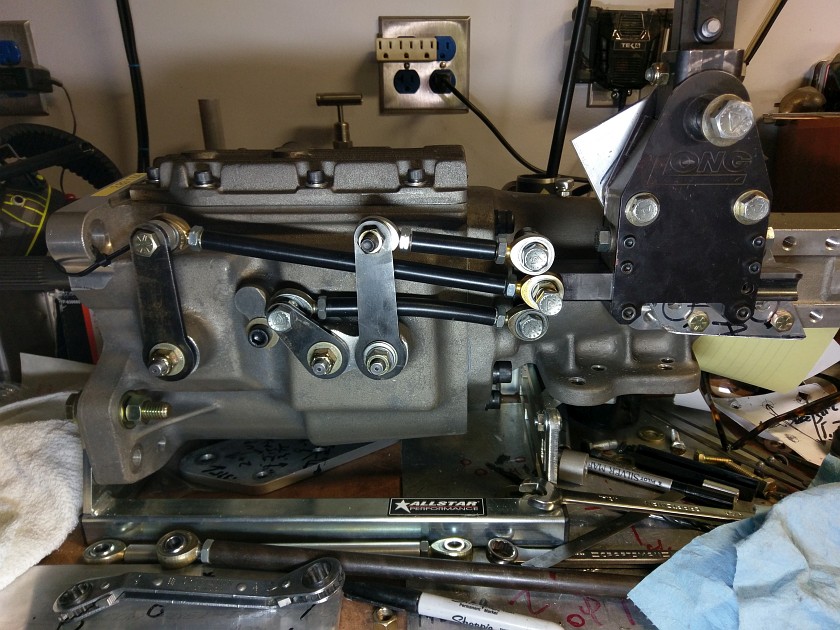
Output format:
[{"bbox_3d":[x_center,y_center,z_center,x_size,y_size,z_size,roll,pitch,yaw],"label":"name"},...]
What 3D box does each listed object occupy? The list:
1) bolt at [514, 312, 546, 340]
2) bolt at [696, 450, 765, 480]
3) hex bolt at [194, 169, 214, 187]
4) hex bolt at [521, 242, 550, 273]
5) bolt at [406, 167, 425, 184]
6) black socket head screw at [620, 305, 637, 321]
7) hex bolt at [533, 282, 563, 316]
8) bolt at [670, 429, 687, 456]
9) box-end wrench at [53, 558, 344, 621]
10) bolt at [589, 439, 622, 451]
[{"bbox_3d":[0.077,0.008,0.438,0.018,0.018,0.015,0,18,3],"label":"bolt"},{"bbox_3d":[0.241,0.119,0.494,0.009,0.009,0.050,-12,18,-41],"label":"bolt"},{"bbox_3d":[-0.153,-0.097,0.447,0.013,0.011,0.013,0,17,0],"label":"hex bolt"},{"bbox_3d":[0.072,-0.036,0.394,0.015,0.015,0.011,1,17,3],"label":"hex bolt"},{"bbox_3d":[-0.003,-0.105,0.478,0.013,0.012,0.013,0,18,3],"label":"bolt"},{"bbox_3d":[0.132,-0.002,0.398,0.009,0.009,0.007,1,17,3],"label":"black socket head screw"},{"bbox_3d":[0.080,-0.009,0.394,0.015,0.015,0.021,1,17,3],"label":"hex bolt"},{"bbox_3d":[0.245,0.119,0.601,0.013,0.013,0.042,4,15,14],"label":"bolt"},{"bbox_3d":[-0.140,0.174,0.398,0.173,0.026,0.029,-5,17,2],"label":"box-end wrench"},{"bbox_3d":[0.173,0.121,0.591,0.030,0.009,0.009,-4,17,-12],"label":"bolt"}]

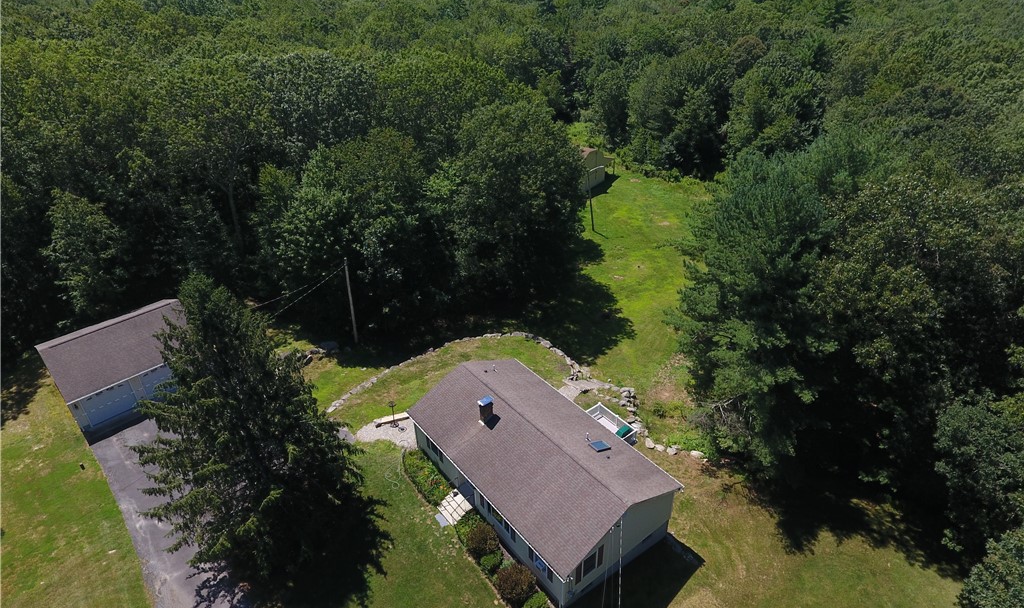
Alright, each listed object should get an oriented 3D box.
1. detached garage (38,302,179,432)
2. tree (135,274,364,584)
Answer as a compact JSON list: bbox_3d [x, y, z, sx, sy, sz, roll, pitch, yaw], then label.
[{"bbox_3d":[-28.869,3.377,44.050,9.550,4.533,9.119,27,41,38],"label":"detached garage"},{"bbox_3d":[-13.166,5.997,29.568,10.800,16.800,11.000,-23,37,-31],"label":"tree"}]

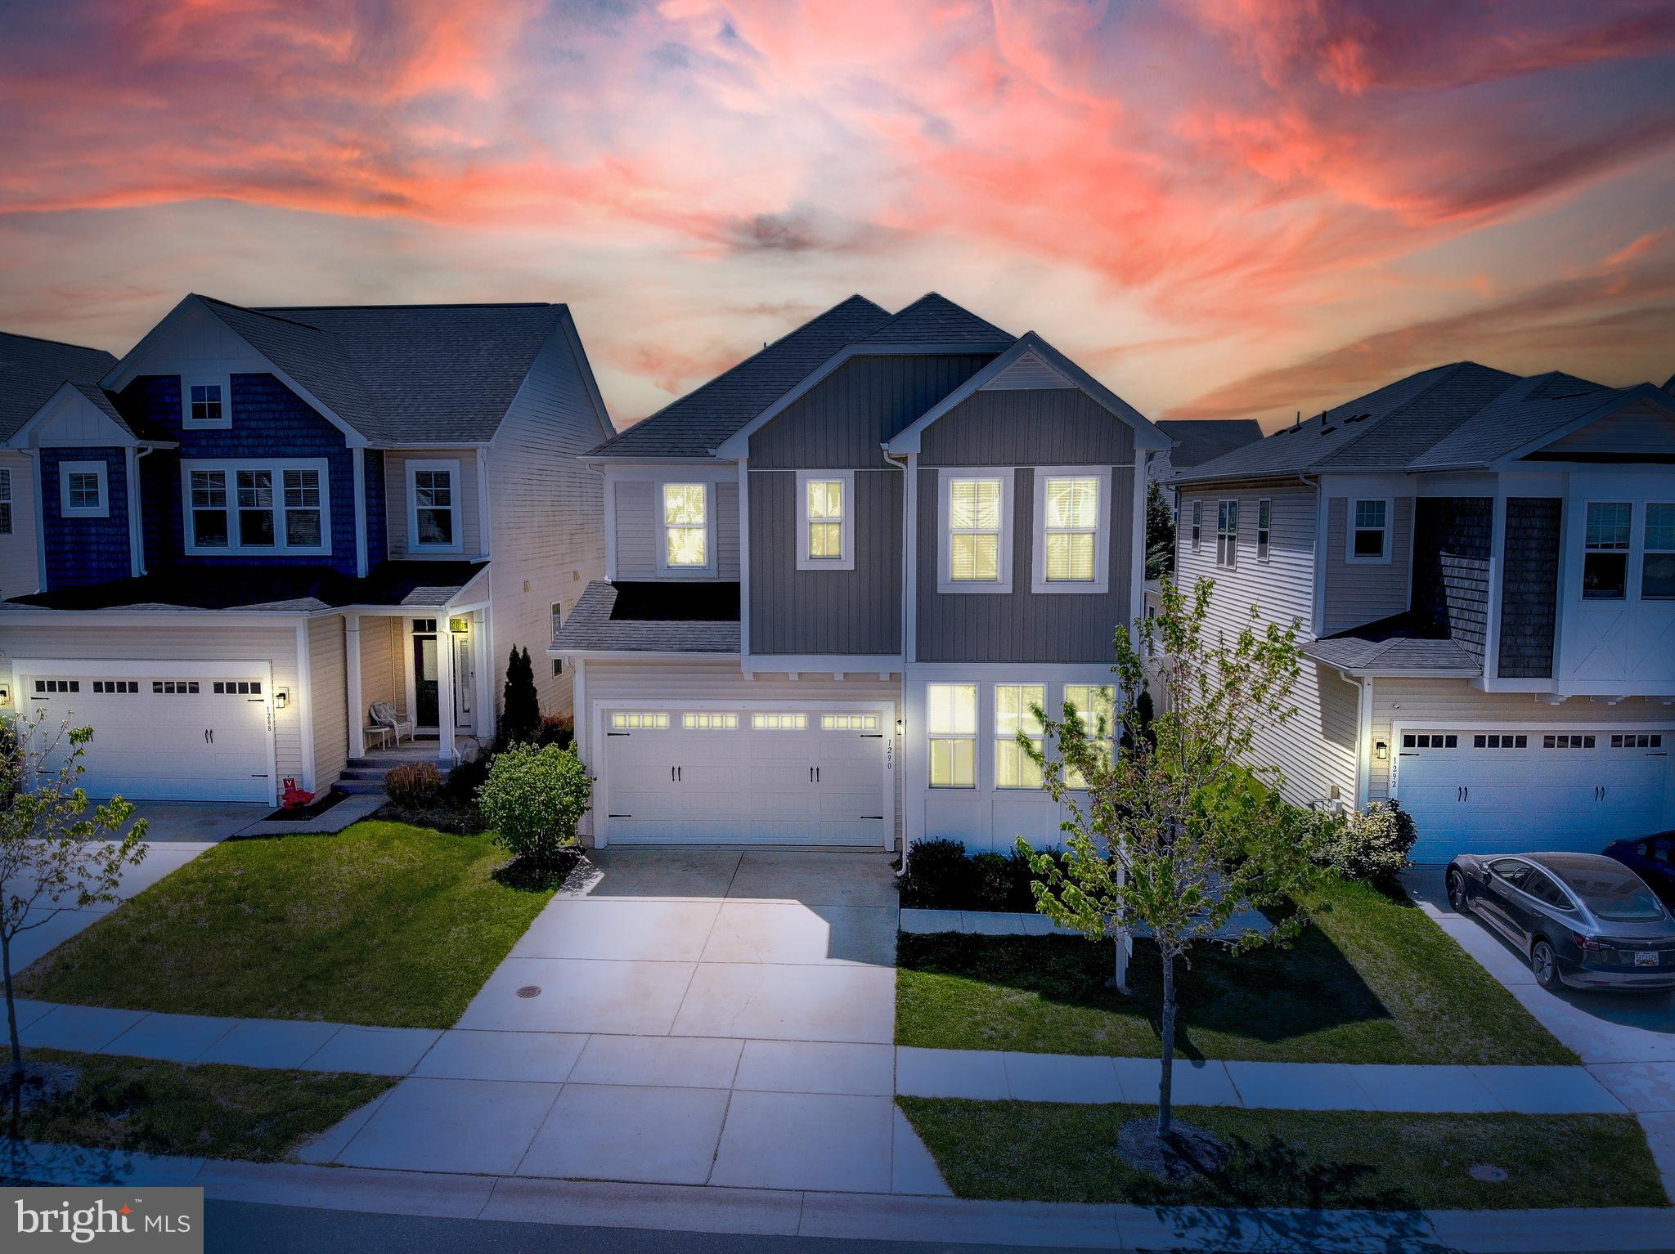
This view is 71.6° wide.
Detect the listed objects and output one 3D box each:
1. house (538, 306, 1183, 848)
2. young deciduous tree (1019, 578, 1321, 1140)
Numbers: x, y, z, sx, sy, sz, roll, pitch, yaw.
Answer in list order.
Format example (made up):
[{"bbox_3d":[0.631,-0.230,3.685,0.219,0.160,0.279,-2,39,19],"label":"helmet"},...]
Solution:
[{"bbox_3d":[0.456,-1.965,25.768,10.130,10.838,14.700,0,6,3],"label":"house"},{"bbox_3d":[3.332,2.416,11.753,2.976,5.792,2.828,0,6,3],"label":"young deciduous tree"}]

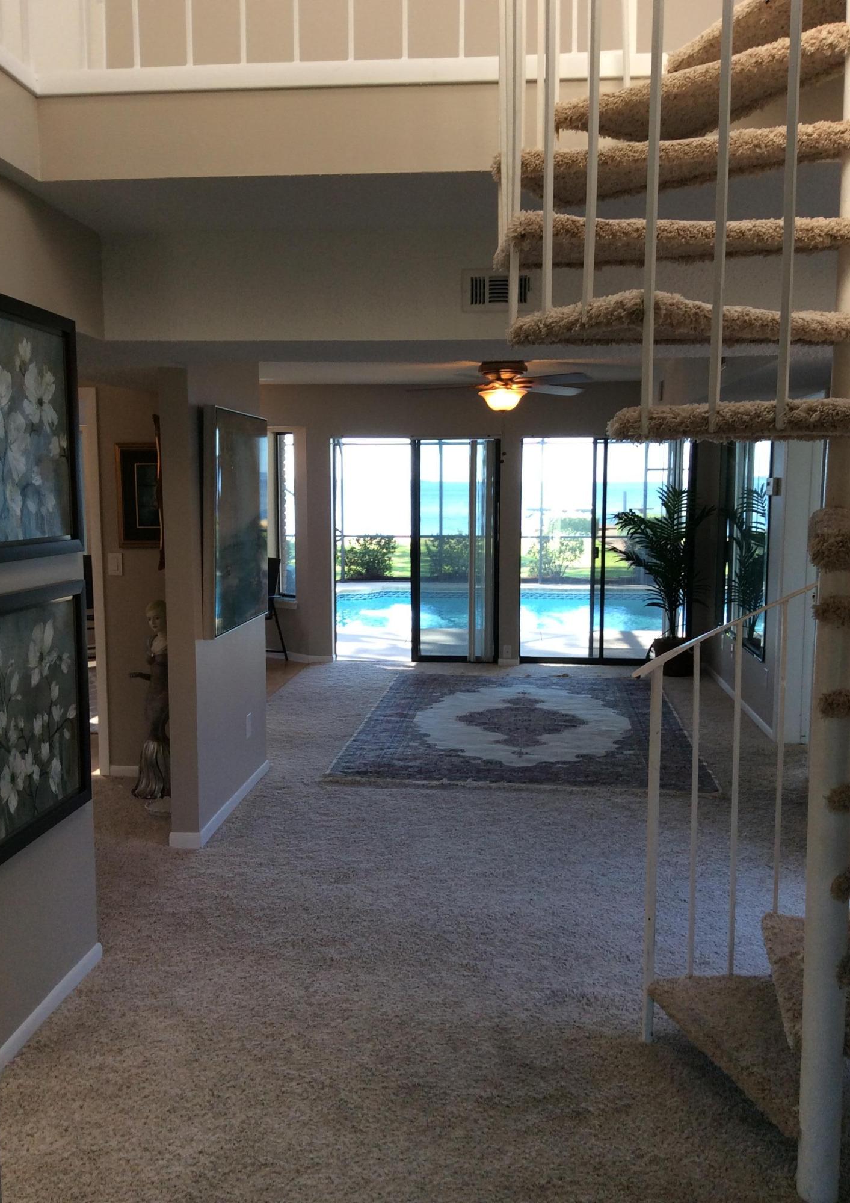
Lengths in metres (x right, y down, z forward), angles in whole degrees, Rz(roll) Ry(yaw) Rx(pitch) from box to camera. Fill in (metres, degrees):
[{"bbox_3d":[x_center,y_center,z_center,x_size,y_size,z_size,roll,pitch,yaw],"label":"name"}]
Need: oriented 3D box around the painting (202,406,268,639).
[{"bbox_3d":[-0.897,-0.389,5.308,0.065,1.006,0.956,1,6,6],"label":"painting"}]

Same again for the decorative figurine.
[{"bbox_3d":[-1.264,0.502,5.443,0.322,1.031,0.292,1,6,11],"label":"decorative figurine"}]

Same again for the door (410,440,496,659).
[{"bbox_3d":[0.266,-0.435,9.751,0.765,1.972,0.060,1,6,6],"label":"door"}]

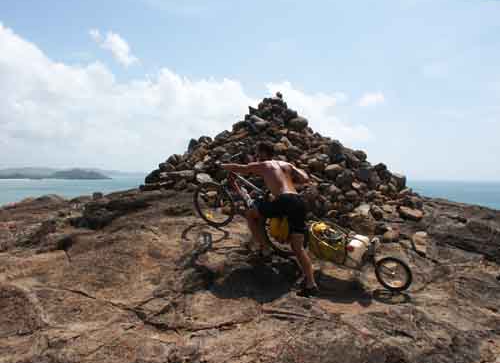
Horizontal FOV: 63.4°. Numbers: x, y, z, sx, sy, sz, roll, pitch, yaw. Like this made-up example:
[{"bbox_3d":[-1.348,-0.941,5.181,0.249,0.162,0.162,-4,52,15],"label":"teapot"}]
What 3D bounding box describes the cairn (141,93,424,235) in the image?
[{"bbox_3d":[0.720,-0.550,9.200,6.200,2.800,5.600,1,0,-3],"label":"cairn"}]

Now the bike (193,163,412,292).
[{"bbox_3d":[0.583,0.469,5.214,3.049,1.080,0.600,18,7,22],"label":"bike"}]

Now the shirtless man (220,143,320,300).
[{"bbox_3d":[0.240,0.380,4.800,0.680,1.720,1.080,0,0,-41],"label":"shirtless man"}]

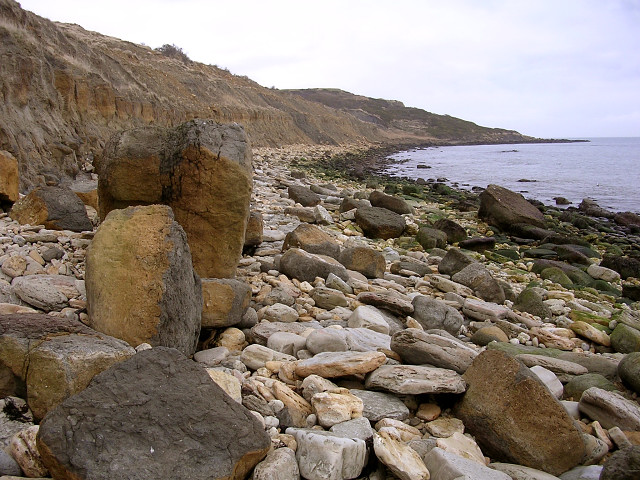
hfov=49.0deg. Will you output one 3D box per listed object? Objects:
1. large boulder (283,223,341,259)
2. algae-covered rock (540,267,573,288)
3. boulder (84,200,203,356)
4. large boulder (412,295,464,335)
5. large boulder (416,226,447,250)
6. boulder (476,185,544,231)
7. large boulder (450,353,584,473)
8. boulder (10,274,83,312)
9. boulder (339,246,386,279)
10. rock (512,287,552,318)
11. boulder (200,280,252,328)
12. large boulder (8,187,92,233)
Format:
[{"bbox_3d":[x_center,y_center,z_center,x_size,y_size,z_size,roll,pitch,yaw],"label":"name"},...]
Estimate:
[{"bbox_3d":[-0.104,0.022,8.706,0.690,0.432,0.518,3,9,20],"label":"large boulder"},{"bbox_3d":[2.798,0.442,8.300,0.366,0.239,0.293,2,9,15],"label":"algae-covered rock"},{"bbox_3d":[-1.246,0.280,4.981,0.739,1.052,0.554,1,8,8],"label":"boulder"},{"bbox_3d":[1.010,0.632,5.986,0.420,0.302,0.315,3,9,20],"label":"large boulder"},{"bbox_3d":[1.660,-0.023,10.427,0.442,0.343,0.376,0,8,0],"label":"large boulder"},{"bbox_3d":[3.886,-0.667,14.266,1.238,0.892,0.991,4,9,25],"label":"boulder"},{"bbox_3d":[1.000,0.844,3.609,0.420,0.470,0.680,-7,11,-41],"label":"large boulder"},{"bbox_3d":[-2.100,0.408,5.392,0.510,0.262,0.331,2,9,15],"label":"boulder"},{"bbox_3d":[0.489,0.258,8.126,0.526,0.339,0.421,-1,8,-10],"label":"boulder"},{"bbox_3d":[2.040,0.608,6.748,0.362,0.255,0.289,3,9,20],"label":"rock"},{"bbox_3d":[-0.785,0.494,5.507,0.447,0.357,0.358,2,8,12],"label":"boulder"},{"bbox_3d":[-3.930,-0.454,10.307,1.036,0.637,0.829,3,9,22],"label":"large boulder"}]

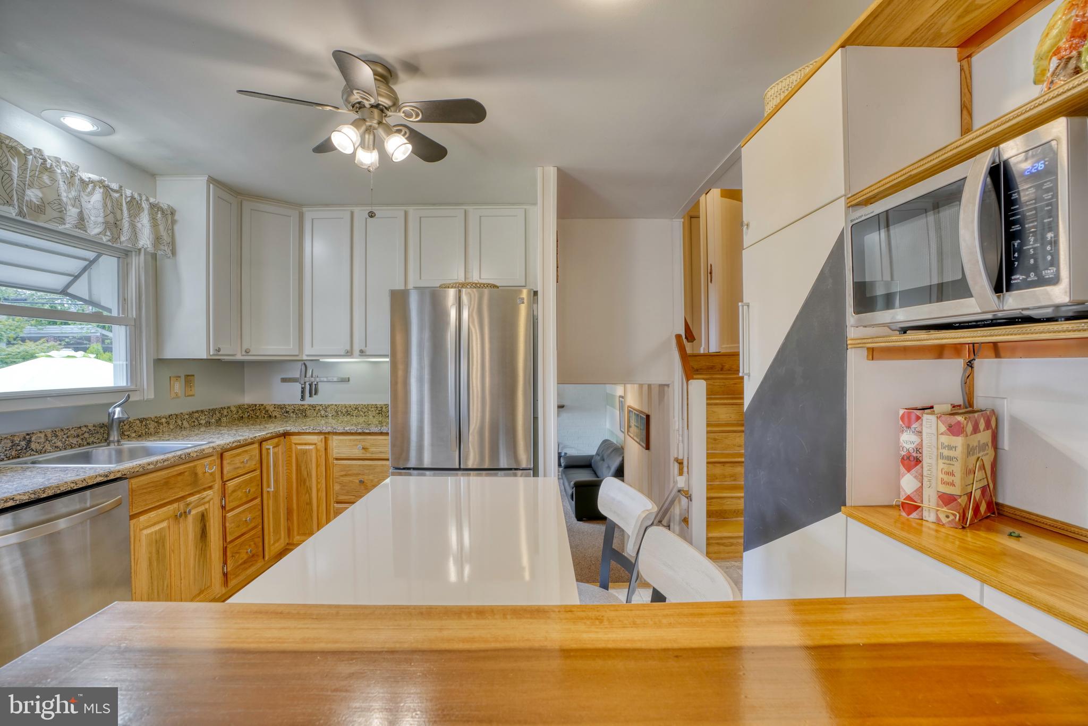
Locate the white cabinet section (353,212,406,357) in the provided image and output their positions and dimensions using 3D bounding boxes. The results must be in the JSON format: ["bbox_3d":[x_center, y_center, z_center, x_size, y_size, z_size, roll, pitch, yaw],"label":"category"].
[{"bbox_3d":[-1.149,-0.560,3.561,0.358,1.025,0.330,0,0,1],"label":"white cabinet section"}]

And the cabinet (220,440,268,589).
[{"bbox_3d":[-2.045,0.878,2.830,0.590,0.800,0.380,0,0,3],"label":"cabinet"}]

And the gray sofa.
[{"bbox_3d":[0.900,2.021,8.720,0.970,0.970,2.120,0,0,-3],"label":"gray sofa"}]

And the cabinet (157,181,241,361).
[{"bbox_3d":[-2.120,-0.559,2.985,0.320,1.070,0.305,0,0,1],"label":"cabinet"}]

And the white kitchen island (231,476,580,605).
[{"bbox_3d":[-0.255,0.904,1.260,0.650,0.914,1.240,0,0,-1],"label":"white kitchen island"}]

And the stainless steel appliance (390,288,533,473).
[{"bbox_3d":[-0.465,0.457,3.220,0.836,1.776,0.870,0,0,2],"label":"stainless steel appliance"}]

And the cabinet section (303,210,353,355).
[{"bbox_3d":[-1.518,-0.560,3.569,0.345,1.025,0.330,0,0,1],"label":"cabinet section"}]

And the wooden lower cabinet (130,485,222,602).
[{"bbox_3d":[-2.055,0.951,2.380,0.580,0.600,0.520,0,0,3],"label":"wooden lower cabinet"}]

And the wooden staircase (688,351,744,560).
[{"bbox_3d":[1.440,0.629,3.950,0.900,1.420,1.400,0,0,-1],"label":"wooden staircase"}]

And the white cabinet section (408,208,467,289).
[{"bbox_3d":[-0.743,-0.802,3.552,0.396,0.548,0.330,0,0,1],"label":"white cabinet section"}]

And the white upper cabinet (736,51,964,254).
[{"bbox_3d":[0.888,-0.605,1.510,0.290,0.371,0.615,0,0,-1],"label":"white upper cabinet"}]

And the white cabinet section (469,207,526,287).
[{"bbox_3d":[-0.319,-0.804,3.543,0.400,0.549,0.330,0,0,1],"label":"white cabinet section"}]

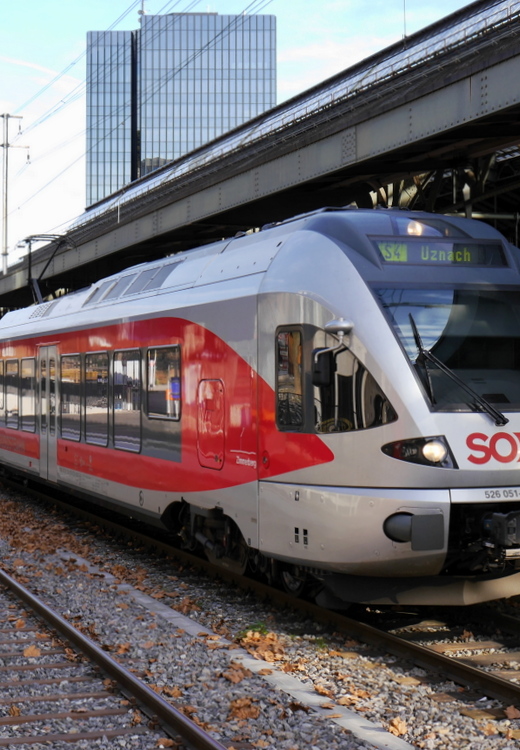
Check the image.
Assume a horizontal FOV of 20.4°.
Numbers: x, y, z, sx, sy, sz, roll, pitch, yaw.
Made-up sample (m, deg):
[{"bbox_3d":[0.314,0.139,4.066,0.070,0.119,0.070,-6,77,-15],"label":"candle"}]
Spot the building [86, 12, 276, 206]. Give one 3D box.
[{"bbox_3d":[-11.889,-25.062,222.080,28.300,56.600,18.000,0,0,0],"label":"building"}]

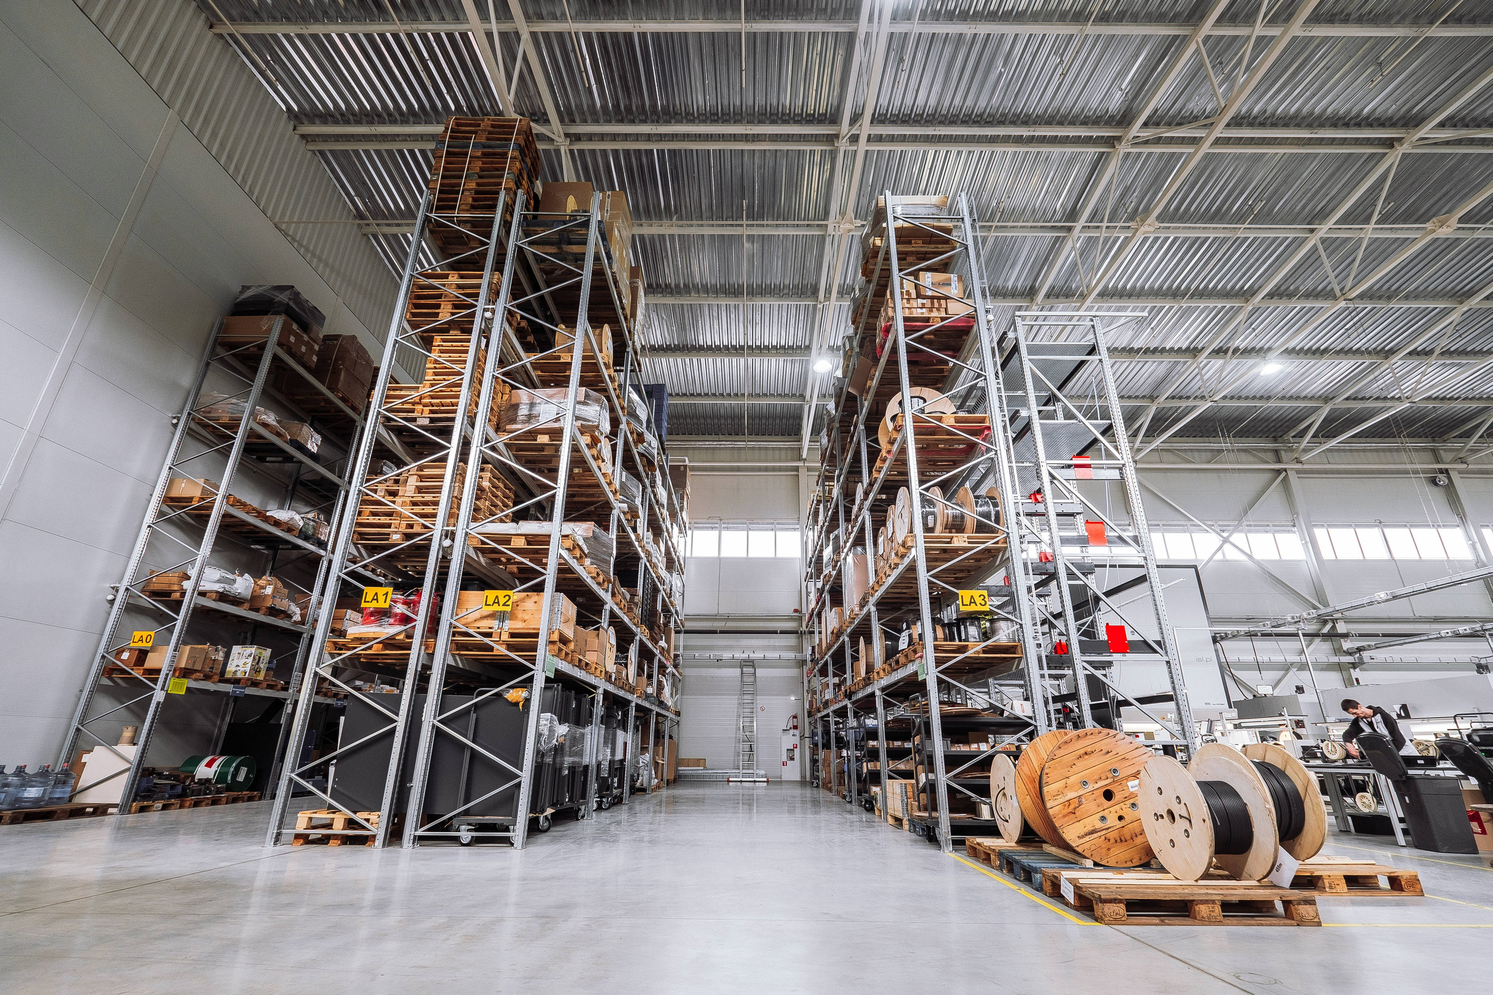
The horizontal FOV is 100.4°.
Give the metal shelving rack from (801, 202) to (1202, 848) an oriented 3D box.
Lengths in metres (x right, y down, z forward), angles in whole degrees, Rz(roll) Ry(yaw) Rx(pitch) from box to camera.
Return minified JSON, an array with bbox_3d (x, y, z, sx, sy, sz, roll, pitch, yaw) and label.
[{"bbox_3d":[3.172,2.115,13.853,2.510,8.350,13.700,0,-22,0],"label":"metal shelving rack"}]

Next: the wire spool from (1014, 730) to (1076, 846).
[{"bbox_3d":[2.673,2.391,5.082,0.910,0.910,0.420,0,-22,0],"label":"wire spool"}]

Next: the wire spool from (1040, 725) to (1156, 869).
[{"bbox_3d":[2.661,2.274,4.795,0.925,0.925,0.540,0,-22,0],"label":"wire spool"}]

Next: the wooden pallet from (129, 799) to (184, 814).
[{"bbox_3d":[-9.419,4.636,9.353,1.200,0.144,0.800,0,-22,0],"label":"wooden pallet"}]

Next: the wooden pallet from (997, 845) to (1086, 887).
[{"bbox_3d":[2.639,2.776,4.612,1.200,0.144,0.800,0,-22,0],"label":"wooden pallet"}]

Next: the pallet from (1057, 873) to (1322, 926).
[{"bbox_3d":[2.555,2.459,3.834,1.200,0.144,0.800,0,-22,0],"label":"pallet"}]

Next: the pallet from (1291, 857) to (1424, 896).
[{"bbox_3d":[3.989,2.792,4.631,1.200,0.144,0.800,0,-22,0],"label":"pallet"}]

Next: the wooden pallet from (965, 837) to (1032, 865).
[{"bbox_3d":[2.692,3.105,5.417,1.200,0.144,0.800,0,-22,0],"label":"wooden pallet"}]

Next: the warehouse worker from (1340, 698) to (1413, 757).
[{"bbox_3d":[8.037,3.355,7.882,0.600,1.600,0.600,9,-24,-21],"label":"warehouse worker"}]

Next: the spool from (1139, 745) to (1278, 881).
[{"bbox_3d":[2.993,2.088,4.070,0.440,0.726,0.726,0,-22,0],"label":"spool"}]

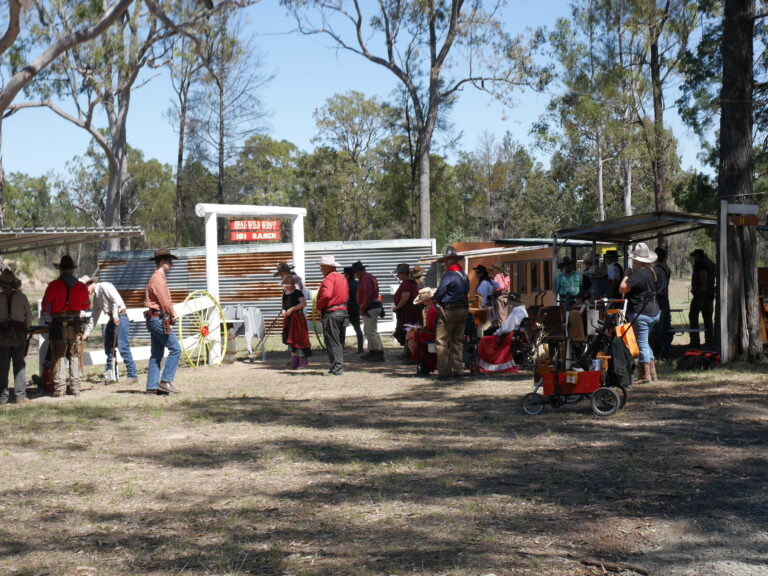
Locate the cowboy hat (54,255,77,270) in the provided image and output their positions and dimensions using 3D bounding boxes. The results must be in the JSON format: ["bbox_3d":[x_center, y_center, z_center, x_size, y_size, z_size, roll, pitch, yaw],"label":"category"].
[{"bbox_3d":[-4.138,-0.329,17.900,0.330,0.170,0.380,0,0,-10],"label":"cowboy hat"}]

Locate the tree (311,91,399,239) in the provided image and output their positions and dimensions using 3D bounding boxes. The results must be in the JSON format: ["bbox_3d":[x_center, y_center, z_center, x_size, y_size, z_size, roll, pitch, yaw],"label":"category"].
[{"bbox_3d":[-1.501,-4.758,70.000,4.800,10.500,4.600,0,1,0],"label":"tree"}]

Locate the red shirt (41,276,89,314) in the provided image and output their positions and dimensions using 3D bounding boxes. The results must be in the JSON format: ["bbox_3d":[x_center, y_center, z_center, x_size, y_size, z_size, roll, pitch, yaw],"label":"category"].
[{"bbox_3d":[-4.178,0.092,18.100,0.620,0.550,0.380,0,1,-7],"label":"red shirt"}]

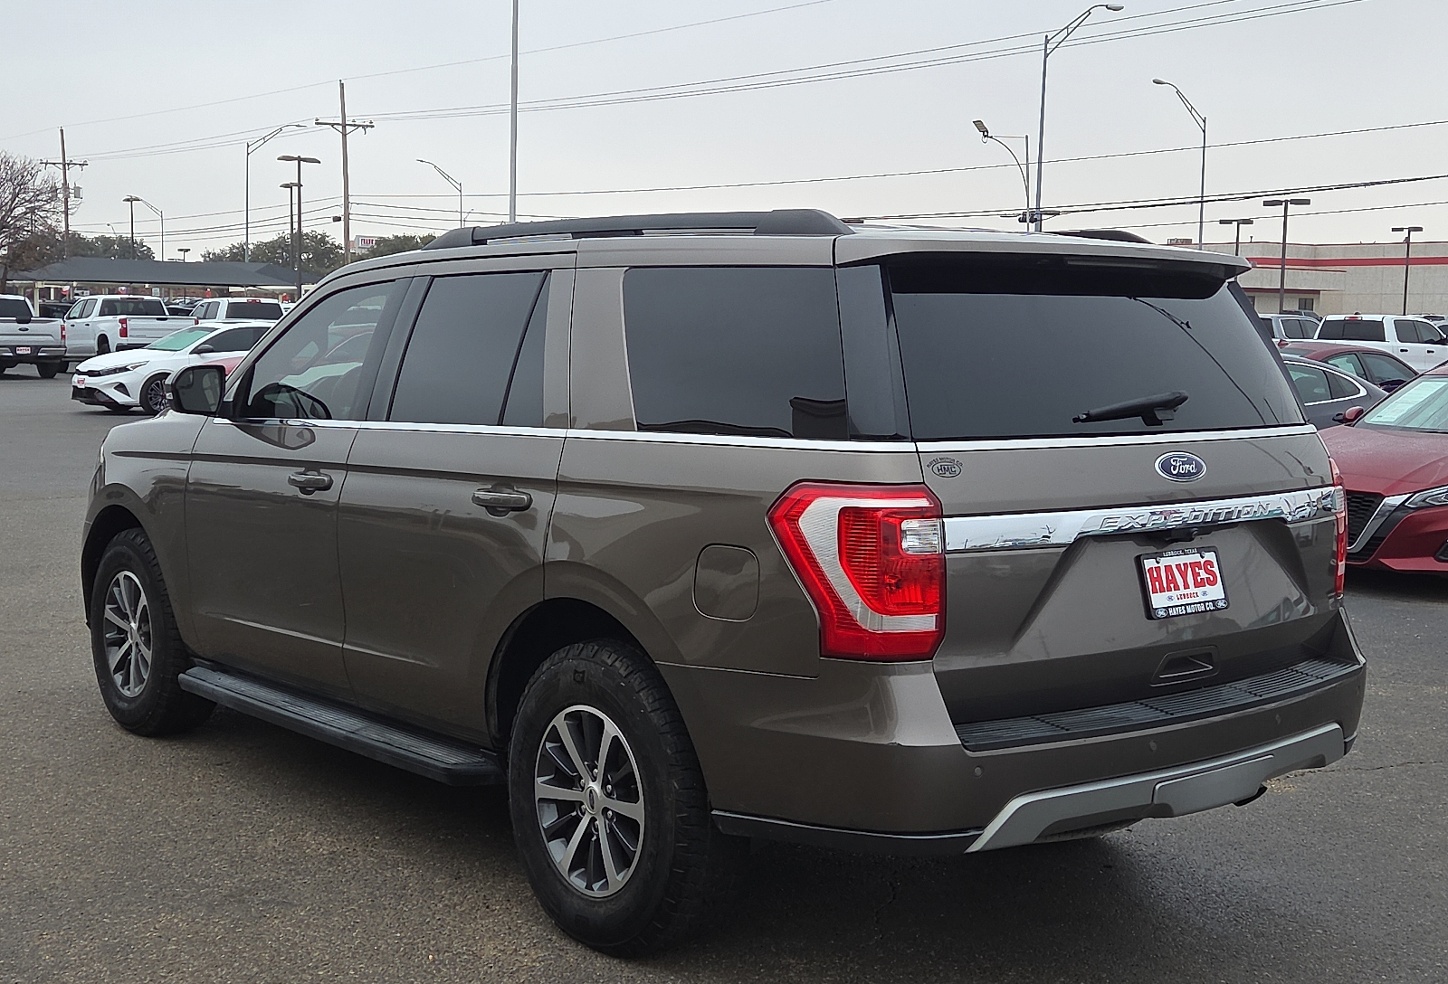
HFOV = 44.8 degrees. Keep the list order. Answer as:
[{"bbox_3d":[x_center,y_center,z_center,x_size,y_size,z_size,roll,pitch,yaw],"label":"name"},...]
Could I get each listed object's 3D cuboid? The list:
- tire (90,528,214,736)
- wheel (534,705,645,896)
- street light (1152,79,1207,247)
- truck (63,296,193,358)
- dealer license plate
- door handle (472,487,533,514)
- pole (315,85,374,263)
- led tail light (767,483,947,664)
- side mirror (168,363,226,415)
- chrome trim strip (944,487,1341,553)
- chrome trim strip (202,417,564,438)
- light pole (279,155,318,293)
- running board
[{"bbox_3d":[-2.250,0.548,6.981,0.270,0.810,0.810,-3,6,-40],"label":"tire"},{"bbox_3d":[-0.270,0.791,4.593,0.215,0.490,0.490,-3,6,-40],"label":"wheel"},{"bbox_3d":[19.279,-11.438,74.675,3.100,12.200,0.330,-2,6,-30],"label":"street light"},{"bbox_3d":[-15.100,-3.980,44.360,2.060,1.920,5.870,-3,7,-35],"label":"truck"},{"bbox_3d":[1.130,0.219,4.295,0.311,0.165,0.025,-4,0,-40],"label":"dealer license plate"},{"bbox_3d":[-0.597,0.022,4.681,0.065,0.062,0.248,-3,6,-40],"label":"door handle"},{"bbox_3d":[-15.891,-11.248,73.531,2.440,11.727,0.350,-2,6,-30],"label":"pole"},{"bbox_3d":[0.290,0.174,3.875,0.210,0.405,0.390,-3,6,-40],"label":"led tail light"},{"bbox_3d":[-1.800,-0.349,5.969,0.215,0.185,0.150,-3,6,-40],"label":"side mirror"},{"bbox_3d":[1.081,0.066,4.219,1.525,0.080,0.090,-3,6,-40],"label":"chrome trim strip"},{"bbox_3d":[-1.111,-0.202,5.425,0.025,0.030,2.232,-3,5,-39],"label":"chrome trim strip"},{"bbox_3d":[-14.072,-7.544,58.324,1.450,7.163,0.400,1,5,0],"label":"light pole"},{"bbox_3d":[-1.312,0.758,5.767,0.170,0.072,2.020,-4,6,-40],"label":"running board"}]

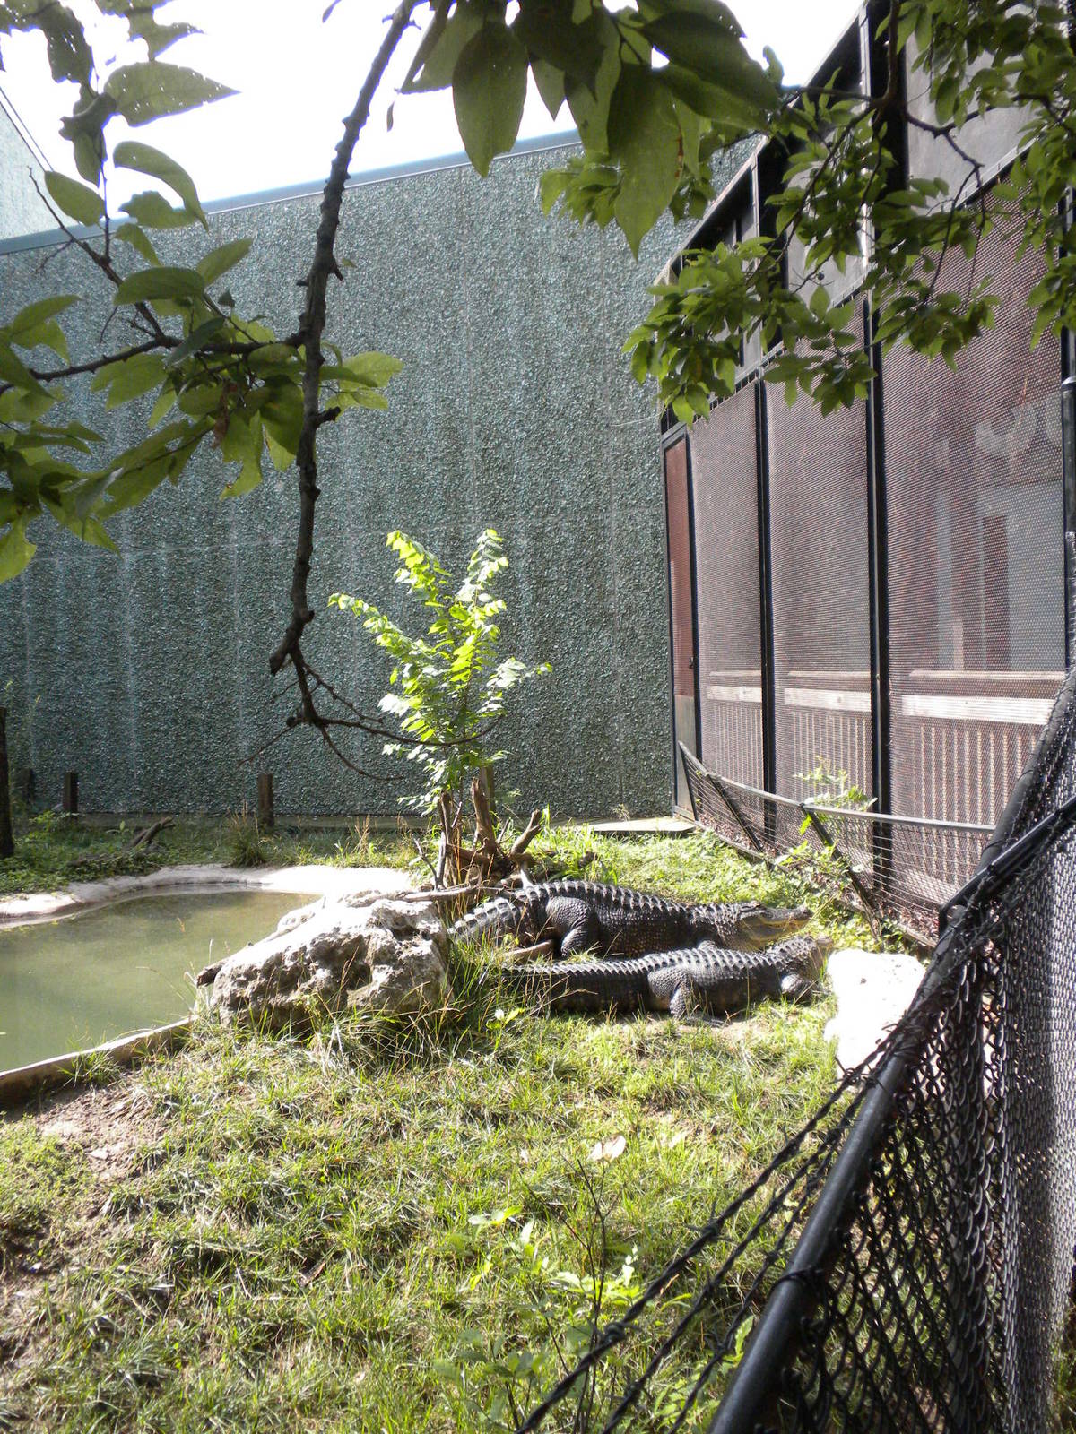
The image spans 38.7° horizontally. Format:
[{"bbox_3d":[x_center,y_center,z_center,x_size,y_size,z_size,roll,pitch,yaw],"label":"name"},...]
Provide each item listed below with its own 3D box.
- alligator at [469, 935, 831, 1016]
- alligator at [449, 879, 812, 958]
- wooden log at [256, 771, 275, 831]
[{"bbox_3d":[0.250,0.893,5.480,1.600,0.230,0.460,-2,2,-11],"label":"alligator"},{"bbox_3d":[0.180,0.843,6.330,1.900,0.280,0.480,-2,2,-4],"label":"alligator"},{"bbox_3d":[-1.883,0.582,10.600,0.110,0.400,0.110,-2,2,-15],"label":"wooden log"}]

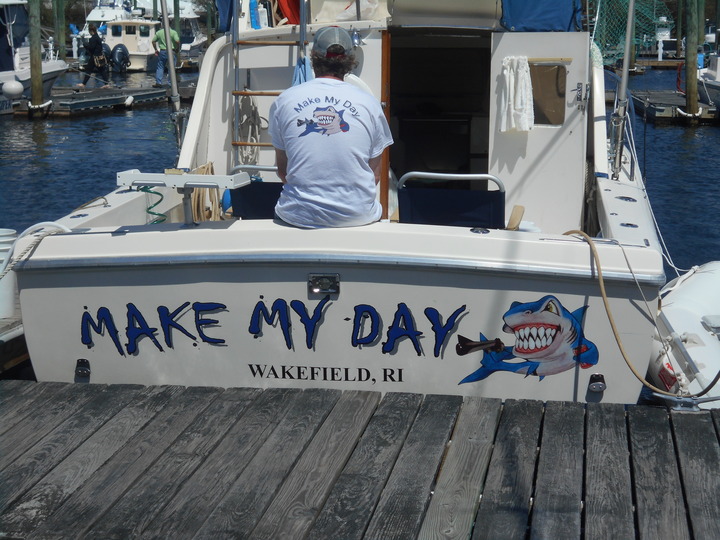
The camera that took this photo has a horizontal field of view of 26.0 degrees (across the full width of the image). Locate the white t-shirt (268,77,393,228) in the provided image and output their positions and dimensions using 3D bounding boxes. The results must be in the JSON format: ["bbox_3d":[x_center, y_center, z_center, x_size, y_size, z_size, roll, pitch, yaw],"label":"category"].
[{"bbox_3d":[-0.129,-0.531,7.050,0.540,0.650,0.310,1,10,6],"label":"white t-shirt"}]

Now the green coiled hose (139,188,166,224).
[{"bbox_3d":[-0.951,-0.300,7.150,0.128,0.170,0.110,2,10,9],"label":"green coiled hose"}]

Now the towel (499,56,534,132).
[{"bbox_3d":[0.868,-0.973,8.650,0.200,0.425,0.070,2,10,9],"label":"towel"}]

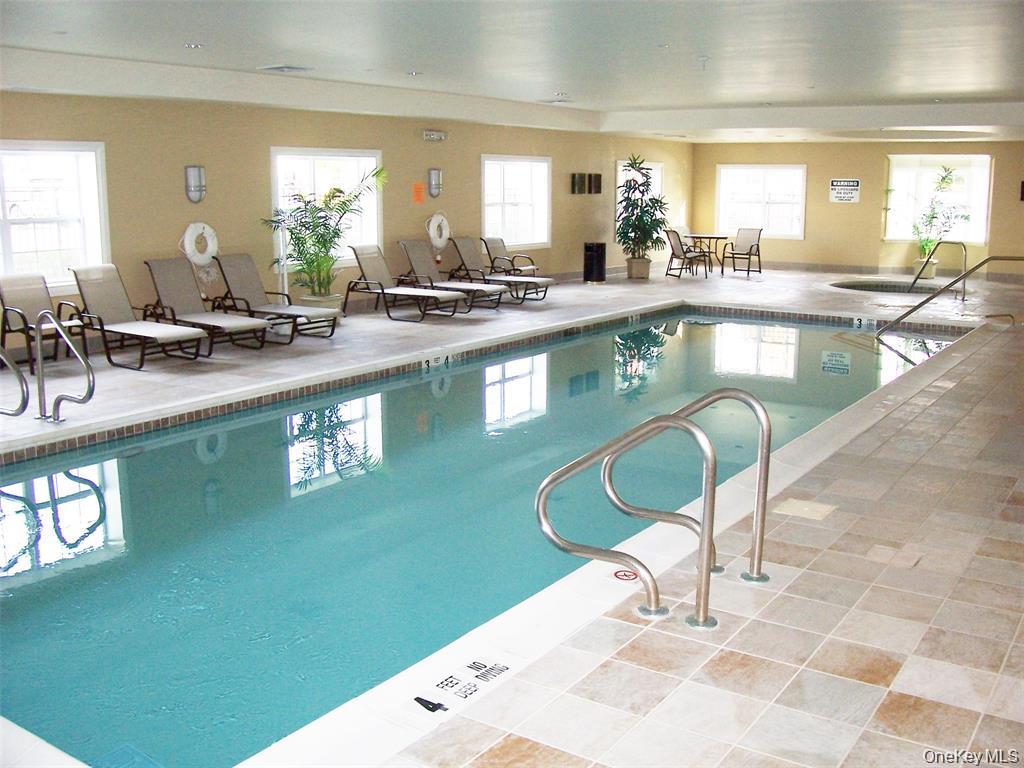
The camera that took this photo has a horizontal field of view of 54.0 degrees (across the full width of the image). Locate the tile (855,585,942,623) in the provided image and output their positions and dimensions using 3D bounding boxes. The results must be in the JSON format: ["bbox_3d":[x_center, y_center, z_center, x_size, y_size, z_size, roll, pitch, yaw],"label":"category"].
[{"bbox_3d":[1.602,0.913,4.154,0.300,0.010,0.300,7,13,34],"label":"tile"}]

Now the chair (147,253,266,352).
[{"bbox_3d":[-3.280,-0.836,10.854,1.330,0.950,0.690,5,12,27],"label":"chair"}]

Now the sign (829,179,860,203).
[{"bbox_3d":[6.666,-3.856,20.128,0.610,0.460,0.020,7,13,34],"label":"sign"}]

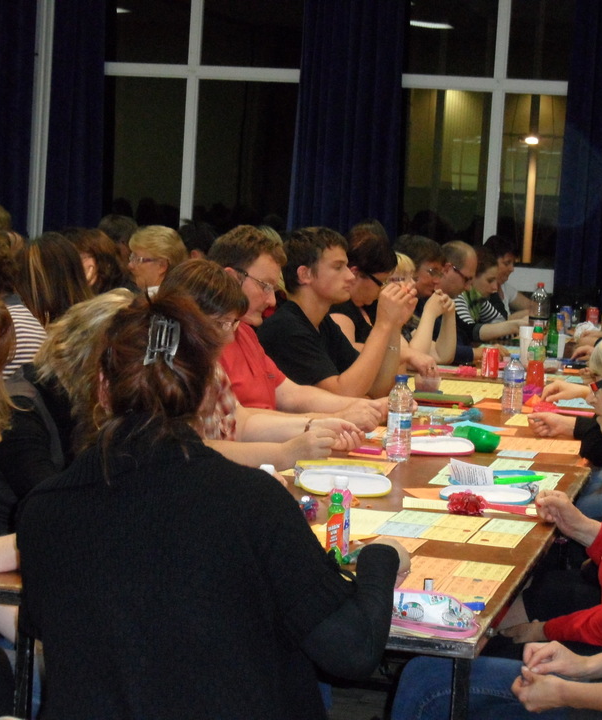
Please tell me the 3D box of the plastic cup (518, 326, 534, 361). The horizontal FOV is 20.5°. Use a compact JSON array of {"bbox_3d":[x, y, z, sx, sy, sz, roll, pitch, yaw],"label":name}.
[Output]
[{"bbox_3d":[0.987,-0.058,7.230,0.072,0.155,0.072,3,5,0],"label":"plastic cup"}]

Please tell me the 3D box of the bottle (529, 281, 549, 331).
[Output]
[{"bbox_3d":[1.100,-0.180,7.688,0.090,0.335,0.090,3,5,0],"label":"bottle"}]

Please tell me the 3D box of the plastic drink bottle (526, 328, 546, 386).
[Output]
[{"bbox_3d":[0.860,-0.004,6.061,0.066,0.232,0.066,3,5,0],"label":"plastic drink bottle"}]

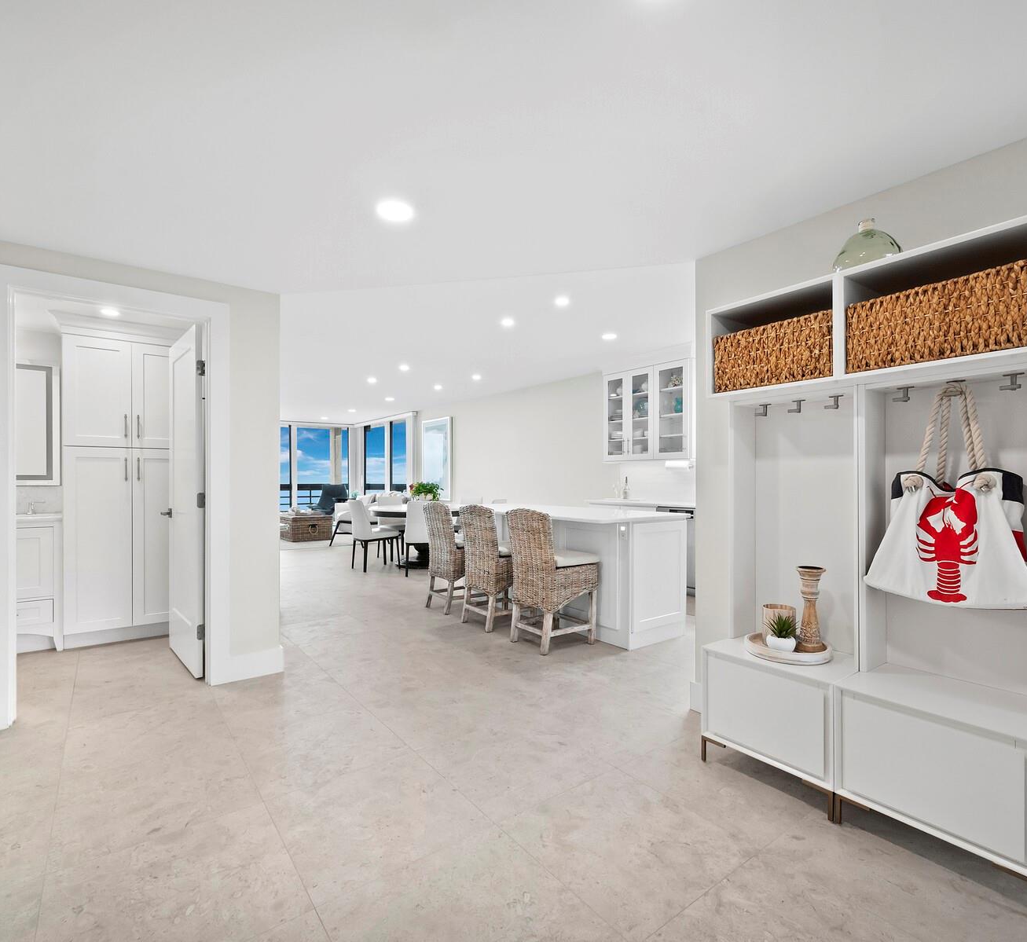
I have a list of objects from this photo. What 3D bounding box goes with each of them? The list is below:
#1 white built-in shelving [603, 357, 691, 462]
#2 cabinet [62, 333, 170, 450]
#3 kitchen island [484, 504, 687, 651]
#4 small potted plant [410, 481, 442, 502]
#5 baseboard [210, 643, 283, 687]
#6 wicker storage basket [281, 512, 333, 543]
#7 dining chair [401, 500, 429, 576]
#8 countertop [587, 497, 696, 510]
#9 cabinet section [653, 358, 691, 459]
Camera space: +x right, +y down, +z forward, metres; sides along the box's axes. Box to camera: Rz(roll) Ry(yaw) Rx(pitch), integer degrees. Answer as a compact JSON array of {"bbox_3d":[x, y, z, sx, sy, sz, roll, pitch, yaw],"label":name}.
[{"bbox_3d":[1.617,-0.652,5.910,0.330,1.065,1.225,0,-1,-38],"label":"white built-in shelving"},{"bbox_3d":[-2.976,-0.548,3.952,0.765,0.780,0.520,0,-1,-38],"label":"cabinet"},{"bbox_3d":[0.413,0.792,4.314,1.000,0.915,1.780,0,-1,-38],"label":"kitchen island"},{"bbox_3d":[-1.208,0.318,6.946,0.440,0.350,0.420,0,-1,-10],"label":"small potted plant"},{"bbox_3d":[-1.575,1.163,3.016,0.375,0.150,0.020,0,-1,-38],"label":"baseboard"},{"bbox_3d":[-4.140,1.110,10.044,0.720,0.430,1.050,0,-1,-38],"label":"wicker storage basket"},{"bbox_3d":[-1.114,0.826,6.370,0.480,0.900,0.570,0,-1,-3],"label":"dining chair"},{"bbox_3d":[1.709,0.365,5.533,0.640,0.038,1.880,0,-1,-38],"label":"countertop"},{"bbox_3d":[1.806,-0.637,5.483,0.340,1.025,0.453,0,-1,-37],"label":"cabinet section"}]

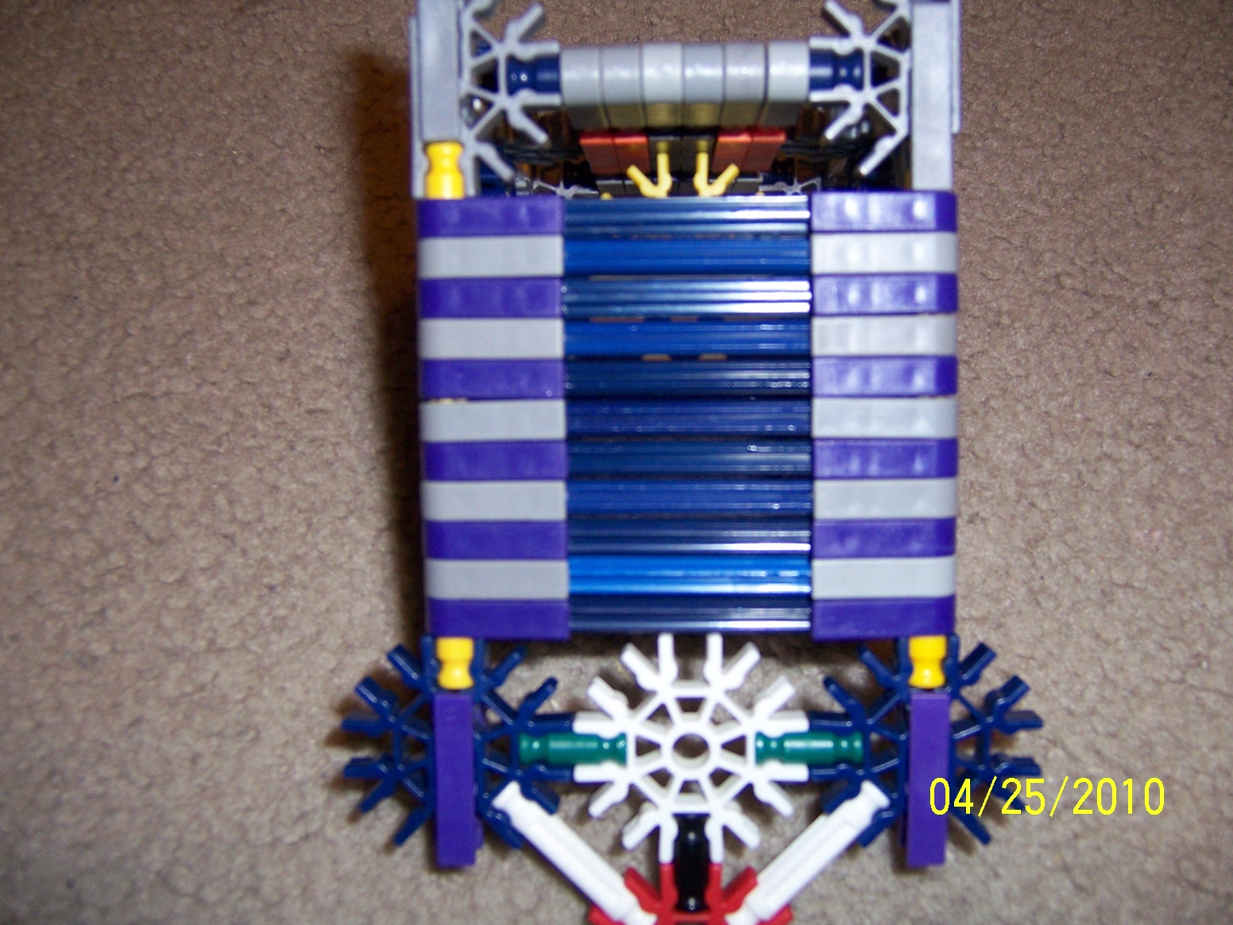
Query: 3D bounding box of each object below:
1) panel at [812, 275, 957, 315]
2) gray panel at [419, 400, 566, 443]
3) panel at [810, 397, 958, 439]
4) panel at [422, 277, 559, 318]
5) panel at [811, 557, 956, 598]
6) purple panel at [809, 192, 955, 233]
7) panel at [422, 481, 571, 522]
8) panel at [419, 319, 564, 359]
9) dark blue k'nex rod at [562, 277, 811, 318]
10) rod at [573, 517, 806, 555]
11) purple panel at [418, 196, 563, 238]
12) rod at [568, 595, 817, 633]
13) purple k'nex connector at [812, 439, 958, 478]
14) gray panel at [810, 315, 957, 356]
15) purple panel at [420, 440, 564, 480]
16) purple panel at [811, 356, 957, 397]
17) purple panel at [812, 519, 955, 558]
[{"bbox_3d":[0.041,-0.026,0.186,0.022,0.012,0.006,-1,94,0],"label":"panel"},{"bbox_3d":[-0.019,-0.006,0.183,0.022,0.009,0.006,-1,94,0],"label":"gray panel"},{"bbox_3d":[0.041,-0.007,0.183,0.022,0.009,0.006,-1,94,0],"label":"panel"},{"bbox_3d":[-0.019,-0.026,0.186,0.022,0.012,0.006,-1,94,0],"label":"panel"},{"bbox_3d":[0.042,0.018,0.189,0.022,0.012,0.006,-1,94,0],"label":"panel"},{"bbox_3d":[0.041,-0.038,0.185,0.022,0.015,0.006,0,94,1],"label":"purple panel"},{"bbox_3d":[-0.019,0.005,0.189,0.022,0.015,0.006,0,94,1],"label":"panel"},{"bbox_3d":[-0.019,-0.019,0.186,0.022,0.012,0.006,-1,94,0],"label":"panel"},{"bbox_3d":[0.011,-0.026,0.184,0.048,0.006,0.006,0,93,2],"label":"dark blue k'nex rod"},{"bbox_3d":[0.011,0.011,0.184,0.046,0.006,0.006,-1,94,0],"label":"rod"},{"bbox_3d":[-0.019,-0.038,0.185,0.022,0.012,0.006,-1,94,0],"label":"purple panel"},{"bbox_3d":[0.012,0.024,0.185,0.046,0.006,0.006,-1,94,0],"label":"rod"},{"bbox_3d":[0.041,-0.001,0.187,0.022,0.015,0.006,0,94,1],"label":"purple k'nex connector"},{"bbox_3d":[0.041,-0.020,0.186,0.022,0.015,0.006,0,94,1],"label":"gray panel"},{"bbox_3d":[-0.019,-0.001,0.187,0.022,0.012,0.006,-1,94,0],"label":"purple panel"},{"bbox_3d":[0.041,-0.014,0.187,0.022,0.015,0.006,0,94,1],"label":"purple panel"},{"bbox_3d":[0.041,0.011,0.188,0.022,0.015,0.006,0,94,1],"label":"purple panel"}]

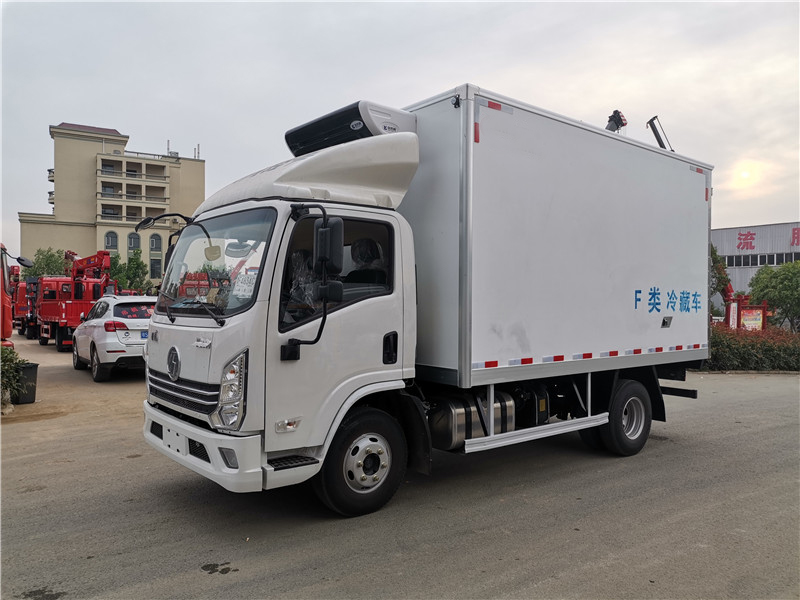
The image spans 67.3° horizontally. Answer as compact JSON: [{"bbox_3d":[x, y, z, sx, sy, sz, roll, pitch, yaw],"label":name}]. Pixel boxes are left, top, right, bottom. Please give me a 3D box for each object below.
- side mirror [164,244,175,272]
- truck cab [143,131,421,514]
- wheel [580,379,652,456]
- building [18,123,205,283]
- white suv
[{"bbox_3d":[-2.145,-0.369,5.708,0.100,0.350,0.200,1,0,-39],"label":"side mirror"},{"bbox_3d":[-1.045,0.125,4.889,1.550,2.950,2.060,1,0,-39],"label":"truck cab"},{"bbox_3d":[2.357,1.241,6.566,0.810,0.810,0.460,1,0,-39],"label":"wheel"},{"bbox_3d":[-46.100,-11.790,96.200,25.000,27.000,17.000,1,0,-31],"label":"building"},{"bbox_3d":[-6.000,0.778,13.400,1.860,1.680,4.550,1,0,-36],"label":"white suv"}]

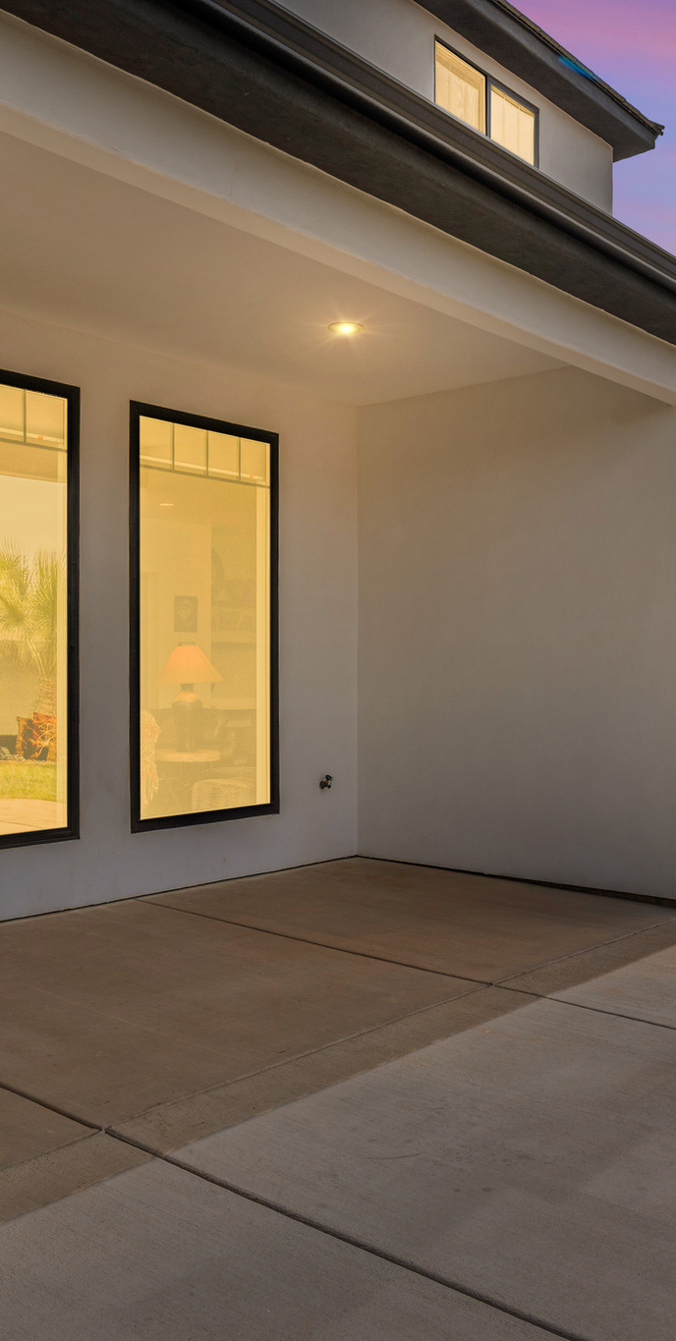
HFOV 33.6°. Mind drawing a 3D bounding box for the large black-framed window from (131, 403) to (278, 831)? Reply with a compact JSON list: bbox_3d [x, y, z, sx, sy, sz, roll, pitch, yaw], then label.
[{"bbox_3d":[-0.790,-0.303,6.792,0.100,2.456,1.188,-1,-1,42],"label":"large black-framed window"}]

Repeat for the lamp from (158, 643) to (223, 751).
[{"bbox_3d":[-0.985,0.173,7.450,0.425,0.715,0.425,0,-1,0],"label":"lamp"}]

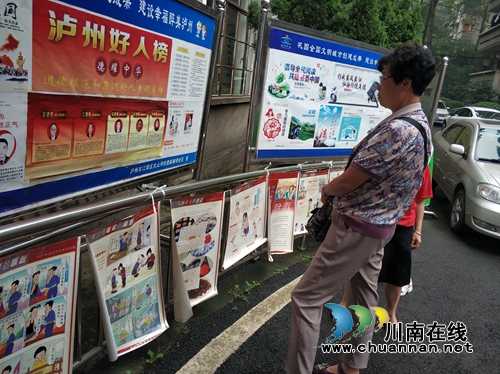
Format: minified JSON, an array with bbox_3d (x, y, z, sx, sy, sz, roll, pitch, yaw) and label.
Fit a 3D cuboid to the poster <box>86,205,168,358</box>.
[{"bbox_3d":[-0.625,0.513,2.097,0.090,0.730,0.480,8,17,32],"label":"poster"}]

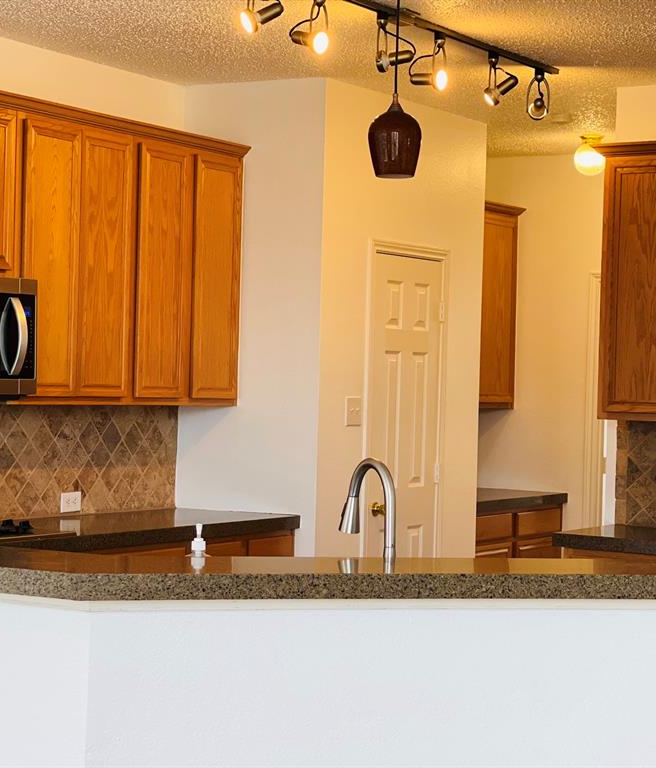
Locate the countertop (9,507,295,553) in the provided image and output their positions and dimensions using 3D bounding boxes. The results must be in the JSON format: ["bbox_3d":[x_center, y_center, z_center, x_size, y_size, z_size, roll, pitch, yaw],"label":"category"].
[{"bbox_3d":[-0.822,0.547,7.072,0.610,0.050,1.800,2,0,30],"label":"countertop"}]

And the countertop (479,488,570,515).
[{"bbox_3d":[0.693,0.587,9.639,0.650,0.050,1.180,2,0,30],"label":"countertop"}]

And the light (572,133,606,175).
[{"bbox_3d":[1.277,-1.109,9.200,0.157,0.203,0.157,2,0,30],"label":"light"}]

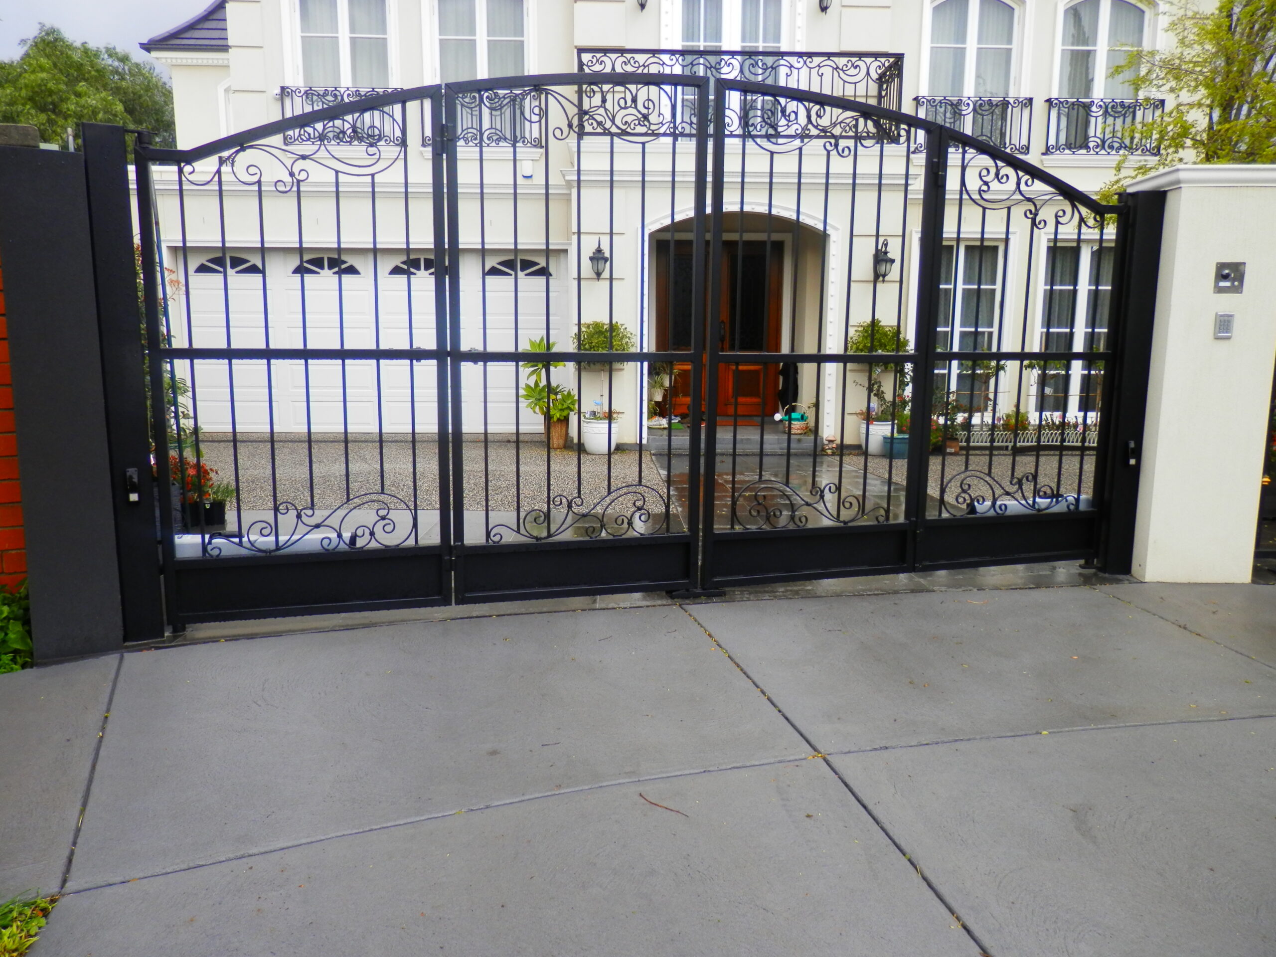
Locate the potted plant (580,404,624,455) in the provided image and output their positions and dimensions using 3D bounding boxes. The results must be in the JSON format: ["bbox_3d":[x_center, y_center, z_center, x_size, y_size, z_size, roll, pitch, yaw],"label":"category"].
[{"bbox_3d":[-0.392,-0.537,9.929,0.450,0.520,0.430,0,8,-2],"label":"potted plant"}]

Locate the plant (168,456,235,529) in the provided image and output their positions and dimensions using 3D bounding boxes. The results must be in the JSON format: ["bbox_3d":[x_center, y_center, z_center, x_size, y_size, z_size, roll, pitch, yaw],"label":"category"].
[{"bbox_3d":[-2.757,0.050,5.842,0.410,0.450,0.360,0,8,-2],"label":"plant"}]

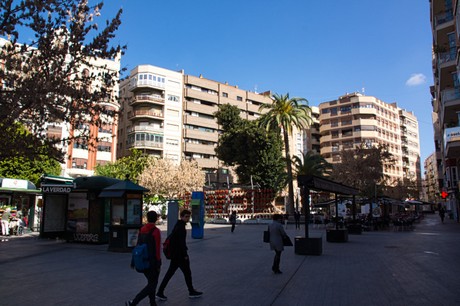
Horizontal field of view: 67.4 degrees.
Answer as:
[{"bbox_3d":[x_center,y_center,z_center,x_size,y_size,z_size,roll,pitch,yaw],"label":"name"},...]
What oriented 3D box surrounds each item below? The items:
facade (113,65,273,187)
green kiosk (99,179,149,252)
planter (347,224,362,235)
[{"bbox_3d":[-7.999,-0.296,83.113,36.500,30.600,15.000,7,-11,-36],"label":"facade"},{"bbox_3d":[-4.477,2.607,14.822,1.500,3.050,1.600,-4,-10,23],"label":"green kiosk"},{"bbox_3d":[8.586,5.311,23.861,1.020,0.670,1.020,-5,-10,29],"label":"planter"}]

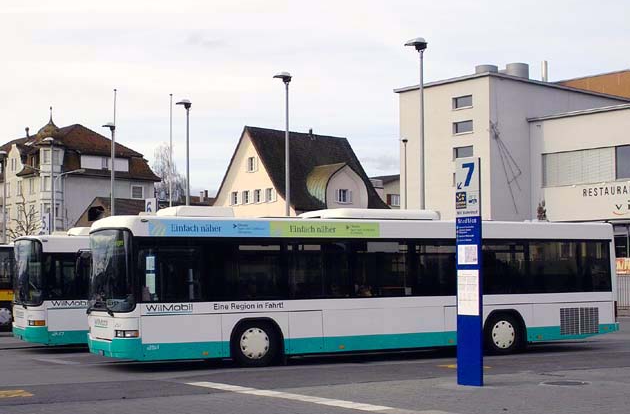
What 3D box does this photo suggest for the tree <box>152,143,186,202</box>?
[{"bbox_3d":[-17.989,1.343,124.367,5.200,18.371,5.200,0,-4,-8],"label":"tree"}]

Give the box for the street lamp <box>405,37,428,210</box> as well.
[{"bbox_3d":[3.635,-0.859,35.692,0.850,10.288,0.450,-1,-4,15],"label":"street lamp"}]

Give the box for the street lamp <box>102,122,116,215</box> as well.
[{"bbox_3d":[-11.212,0.555,55.389,0.850,10.358,0.450,-1,-4,15],"label":"street lamp"}]

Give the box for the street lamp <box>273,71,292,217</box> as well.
[{"bbox_3d":[-1.317,-0.447,42.254,0.850,10.429,0.450,-1,-4,15],"label":"street lamp"}]

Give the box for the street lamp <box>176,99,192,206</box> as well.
[{"bbox_3d":[-6.305,0.019,48.819,0.850,10.463,0.450,-1,-4,15],"label":"street lamp"}]

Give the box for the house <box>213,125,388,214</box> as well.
[{"bbox_3d":[-1.331,0.622,82.927,10.600,13.900,12.656,3,-5,-40],"label":"house"}]

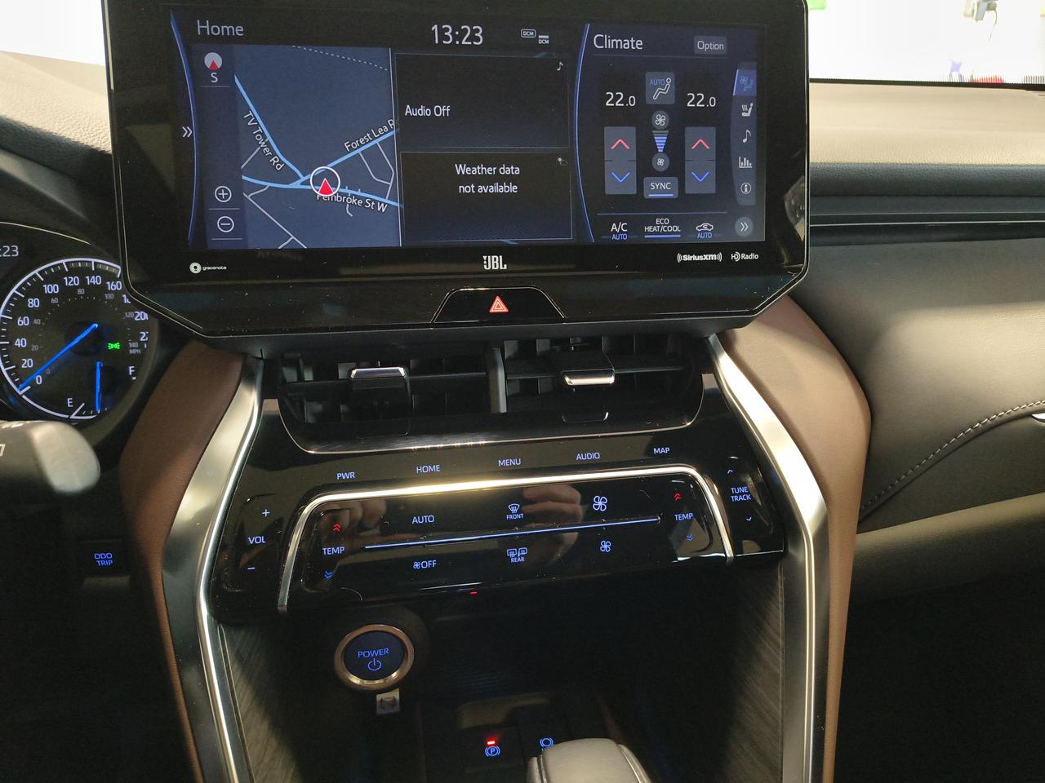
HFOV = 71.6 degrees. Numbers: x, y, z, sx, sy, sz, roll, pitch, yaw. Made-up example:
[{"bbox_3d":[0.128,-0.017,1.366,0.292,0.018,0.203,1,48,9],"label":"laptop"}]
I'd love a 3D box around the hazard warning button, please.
[{"bbox_3d":[-0.012,-0.044,0.367,0.066,0.017,0.010,-3,-11,-10],"label":"hazard warning button"}]

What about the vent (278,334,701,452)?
[{"bbox_3d":[-0.014,0.000,0.381,0.214,0.057,0.042,-3,-7,-10],"label":"vent"}]

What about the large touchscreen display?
[{"bbox_3d":[-0.015,-0.129,0.365,0.292,0.110,0.012,-3,7,-10],"label":"large touchscreen display"}]

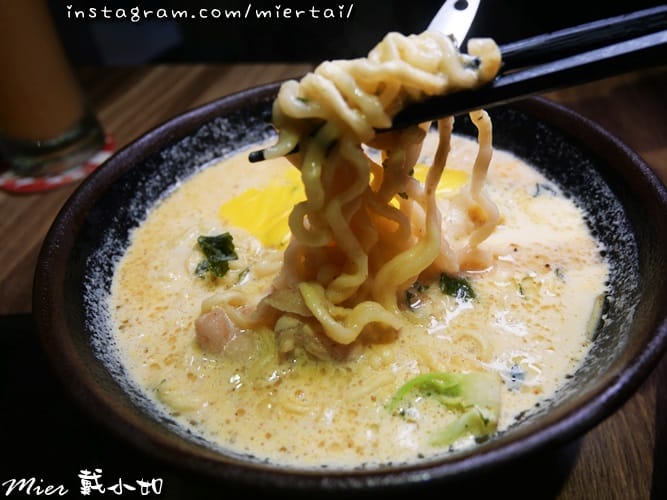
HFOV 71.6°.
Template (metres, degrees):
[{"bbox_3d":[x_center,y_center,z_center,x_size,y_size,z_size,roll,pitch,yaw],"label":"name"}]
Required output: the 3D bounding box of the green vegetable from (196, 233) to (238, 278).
[{"bbox_3d":[-0.045,0.002,0.178,0.016,0.009,0.017,-6,42,0],"label":"green vegetable"}]

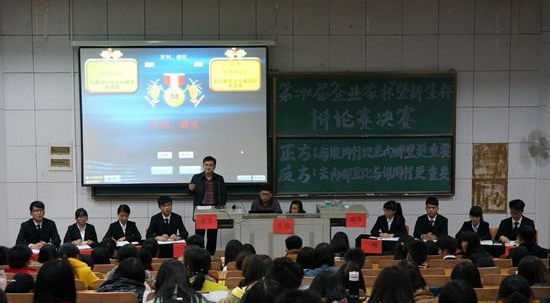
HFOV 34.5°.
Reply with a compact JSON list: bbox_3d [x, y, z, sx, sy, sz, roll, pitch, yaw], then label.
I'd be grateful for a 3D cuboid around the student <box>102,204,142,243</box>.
[{"bbox_3d":[-2.142,1.366,12.461,0.550,1.220,0.780,-2,6,-16],"label":"student"}]

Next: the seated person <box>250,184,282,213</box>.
[{"bbox_3d":[-0.129,1.135,13.242,0.500,1.250,0.750,0,6,-2],"label":"seated person"}]

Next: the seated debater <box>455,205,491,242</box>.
[{"bbox_3d":[2.815,1.373,12.390,0.520,1.200,0.780,1,6,16],"label":"seated debater"}]

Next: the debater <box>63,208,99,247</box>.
[{"bbox_3d":[-2.673,1.389,12.210,0.520,1.200,0.780,-2,6,-16],"label":"debater"}]

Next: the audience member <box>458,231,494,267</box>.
[{"bbox_3d":[2.153,1.455,9.500,0.480,1.200,0.700,-2,6,-20],"label":"audience member"}]

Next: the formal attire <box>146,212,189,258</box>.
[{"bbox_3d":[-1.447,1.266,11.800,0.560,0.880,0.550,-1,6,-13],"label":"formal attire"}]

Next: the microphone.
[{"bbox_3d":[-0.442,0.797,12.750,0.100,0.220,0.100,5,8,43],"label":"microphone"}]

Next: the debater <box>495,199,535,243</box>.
[{"bbox_3d":[3.167,1.293,11.650,0.530,1.290,0.750,1,6,9],"label":"debater"}]

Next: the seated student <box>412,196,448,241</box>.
[{"bbox_3d":[2.074,1.276,11.800,0.500,1.300,0.750,0,6,5],"label":"seated student"}]

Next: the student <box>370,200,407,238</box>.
[{"bbox_3d":[1.677,1.324,12.820,0.520,1.210,0.780,2,6,18],"label":"student"}]

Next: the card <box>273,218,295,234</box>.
[{"bbox_3d":[0.116,1.017,12.100,0.285,0.200,0.015,0,6,-3],"label":"card"}]

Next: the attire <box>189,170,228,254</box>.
[{"bbox_3d":[-0.973,1.060,12.750,0.540,1.460,0.360,-1,6,-7],"label":"attire"}]

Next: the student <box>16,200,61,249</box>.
[{"bbox_3d":[-3.020,1.336,11.300,0.570,1.310,0.750,-2,6,-17],"label":"student"}]

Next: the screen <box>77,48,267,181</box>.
[{"bbox_3d":[-1.622,-0.572,14.333,3.020,2.270,0.060,0,6,-2],"label":"screen"}]

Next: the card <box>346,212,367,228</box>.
[{"bbox_3d":[1.115,0.934,12.100,0.285,0.200,0.015,0,6,-1],"label":"card"}]

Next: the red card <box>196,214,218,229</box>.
[{"bbox_3d":[-0.950,0.985,12.400,0.297,0.205,0.010,0,6,-2],"label":"red card"}]

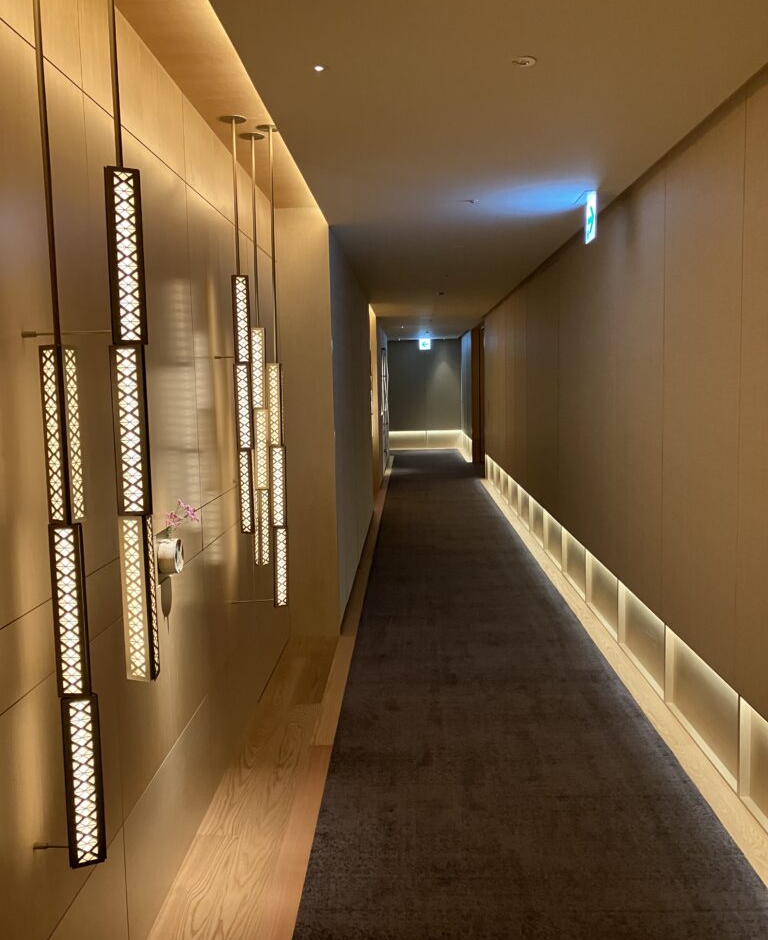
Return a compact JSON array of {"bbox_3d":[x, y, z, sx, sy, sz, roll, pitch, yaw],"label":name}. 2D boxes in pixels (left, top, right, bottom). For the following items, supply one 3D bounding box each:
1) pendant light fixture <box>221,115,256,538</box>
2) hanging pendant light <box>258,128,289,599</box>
[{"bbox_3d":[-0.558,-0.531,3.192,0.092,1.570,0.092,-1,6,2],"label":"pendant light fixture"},{"bbox_3d":[-0.432,-0.386,3.326,0.100,1.899,0.100,-1,6,2],"label":"hanging pendant light"}]

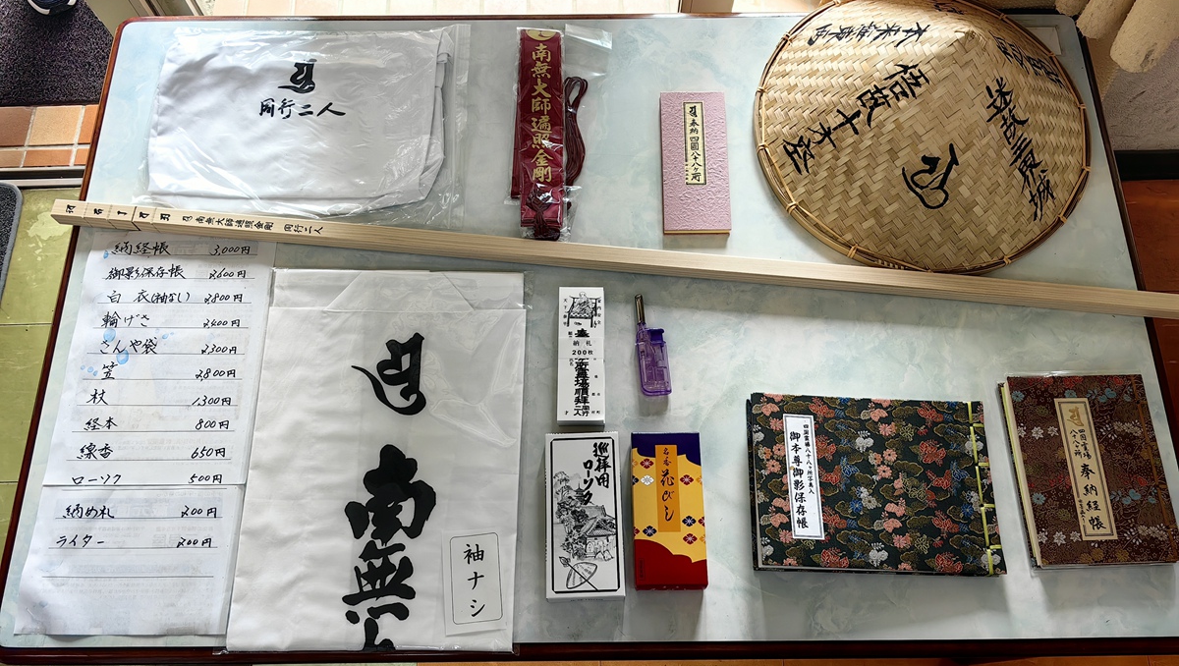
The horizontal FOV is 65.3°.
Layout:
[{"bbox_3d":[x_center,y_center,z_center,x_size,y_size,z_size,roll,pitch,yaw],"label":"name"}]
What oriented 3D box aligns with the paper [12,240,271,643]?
[{"bbox_3d":[-0.463,0.088,0.981,0.210,0.003,0.444,-1,69,0],"label":"paper"}]

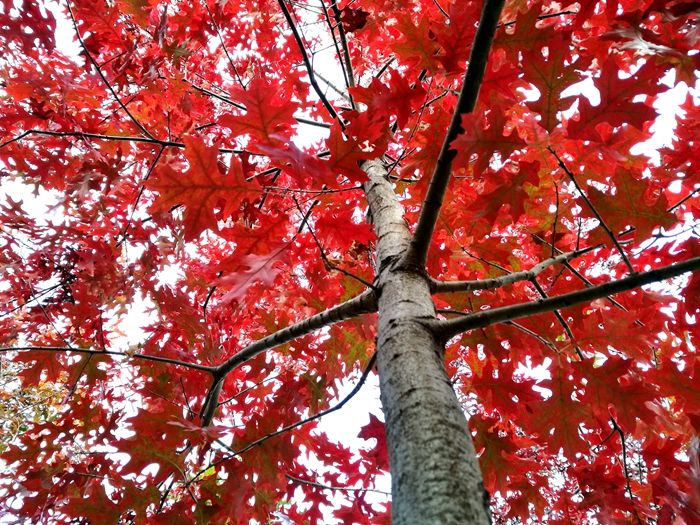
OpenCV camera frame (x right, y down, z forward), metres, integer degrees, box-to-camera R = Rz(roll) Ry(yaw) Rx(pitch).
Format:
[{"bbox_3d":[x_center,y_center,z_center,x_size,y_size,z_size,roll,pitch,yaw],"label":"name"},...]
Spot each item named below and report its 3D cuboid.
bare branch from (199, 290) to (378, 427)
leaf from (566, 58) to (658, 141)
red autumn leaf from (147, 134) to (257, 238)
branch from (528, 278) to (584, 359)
[{"bbox_3d":[-0.161,0.187,1.087,0.536,0.101,0.108,-39,-66,19],"label":"bare branch"},{"bbox_3d":[0.399,-0.251,0.830,0.150,0.035,0.125,-29,-66,23],"label":"leaf"},{"bbox_3d":[-0.222,-0.113,0.820,0.160,0.035,0.145,-5,-60,-9],"label":"red autumn leaf"},{"bbox_3d":[0.454,0.119,1.184,0.021,0.015,0.261,-32,-68,16],"label":"branch"}]

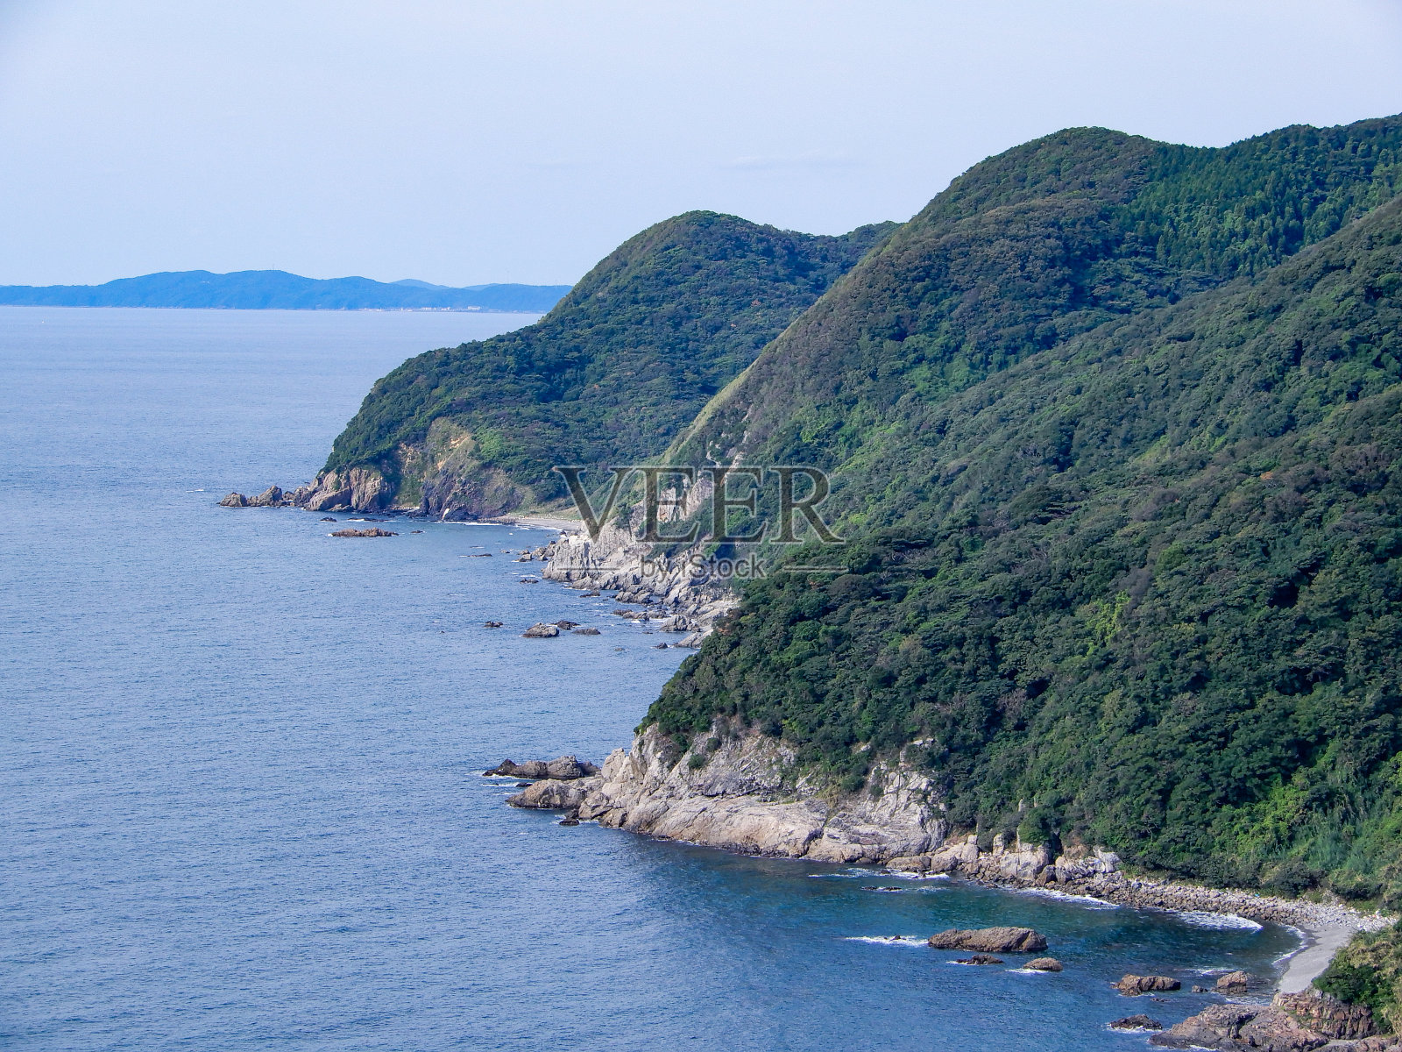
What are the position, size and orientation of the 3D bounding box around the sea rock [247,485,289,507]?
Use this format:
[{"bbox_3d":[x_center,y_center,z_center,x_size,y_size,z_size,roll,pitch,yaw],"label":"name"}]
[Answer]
[{"bbox_3d":[-209.457,-14.299,2350.000,18.800,9.500,14.000,0,3,-5],"label":"sea rock"}]

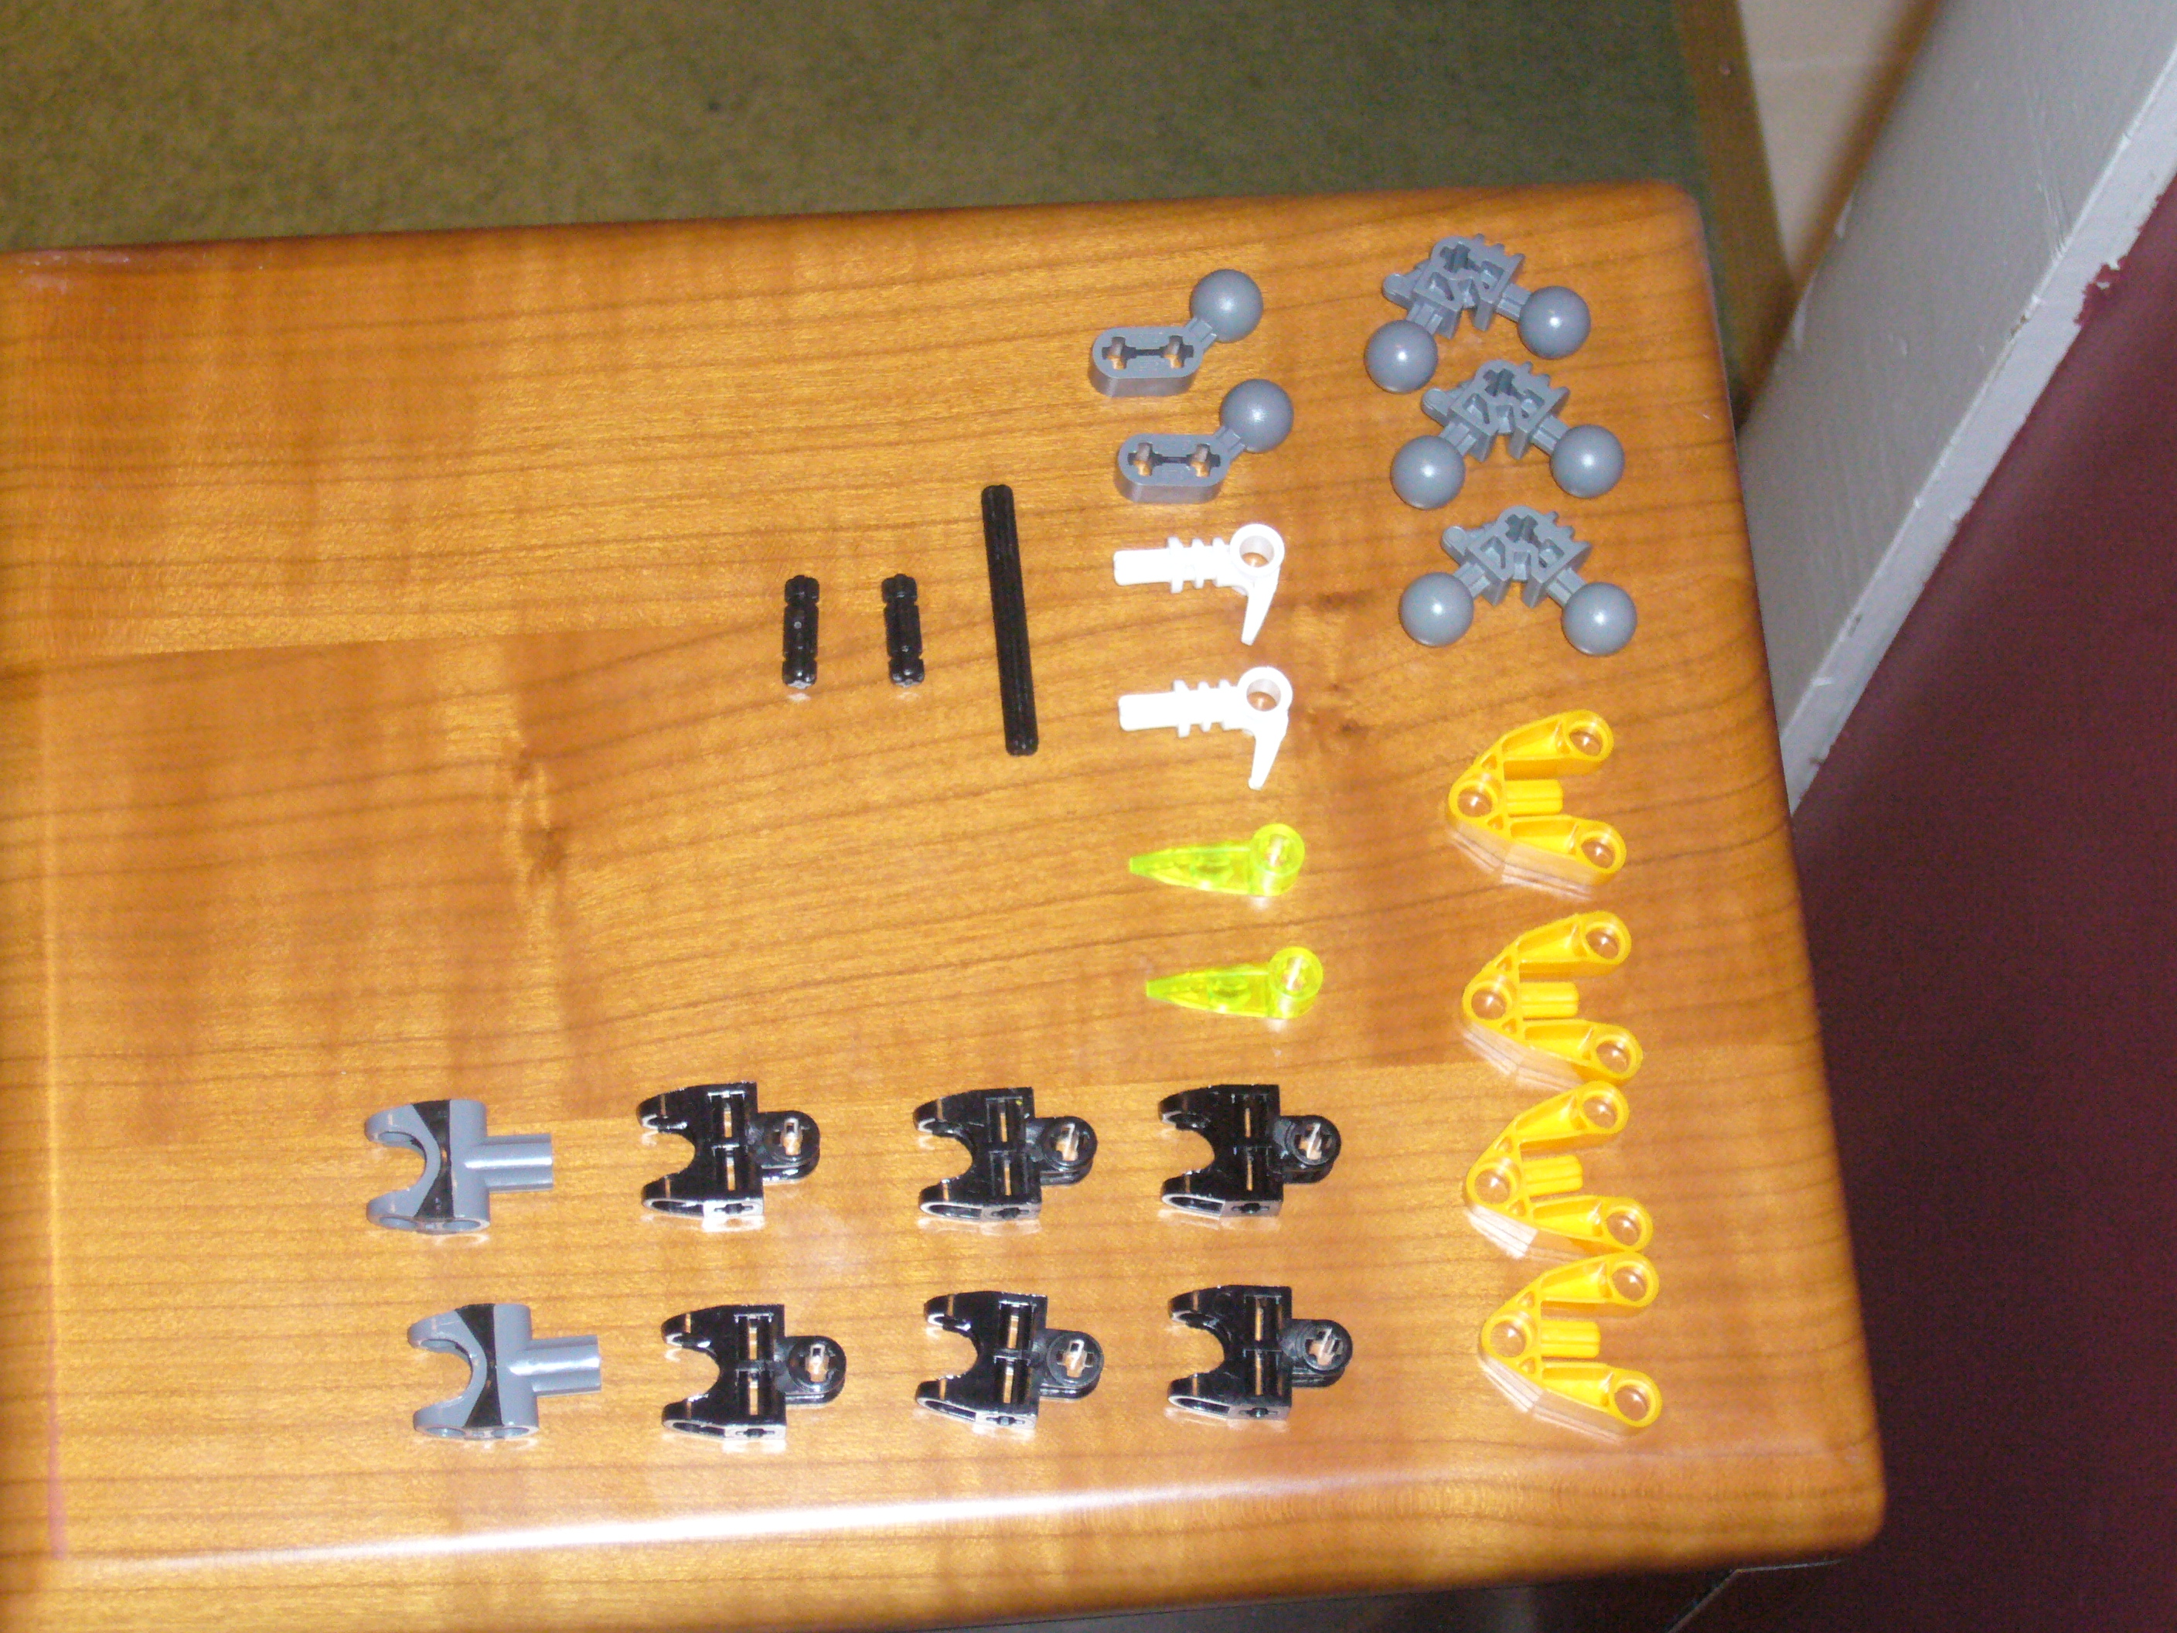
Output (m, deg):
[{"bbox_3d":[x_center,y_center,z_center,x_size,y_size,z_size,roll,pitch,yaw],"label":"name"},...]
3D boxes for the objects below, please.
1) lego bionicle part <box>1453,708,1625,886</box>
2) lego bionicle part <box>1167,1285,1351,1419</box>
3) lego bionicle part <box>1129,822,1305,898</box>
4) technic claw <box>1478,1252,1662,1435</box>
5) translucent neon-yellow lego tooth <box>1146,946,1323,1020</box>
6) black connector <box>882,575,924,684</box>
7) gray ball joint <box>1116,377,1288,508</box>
[{"bbox_3d":[0.060,-0.001,0.668,0.023,0.008,0.023,-3,66,-2],"label":"lego bionicle part"},{"bbox_3d":[0.022,0.070,0.648,0.024,0.008,0.016,1,70,-2],"label":"lego bionicle part"},{"bbox_3d":[0.017,0.006,0.664,0.023,0.008,0.008,-2,66,-1],"label":"lego bionicle part"},{"bbox_3d":[0.063,0.069,0.651,0.023,0.008,0.024,1,70,-2],"label":"technic claw"},{"bbox_3d":[0.019,0.023,0.657,0.023,0.008,0.008,-2,66,-1],"label":"translucent neon-yellow lego tooth"},{"bbox_3d":[-0.025,-0.025,0.680,0.005,0.005,0.016,-4,66,-2],"label":"black connector"},{"bbox_3d":[0.016,-0.052,0.689,0.025,0.010,0.017,1,66,0],"label":"gray ball joint"}]

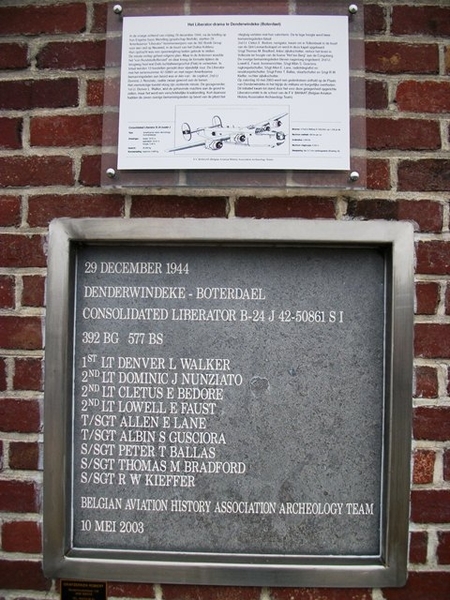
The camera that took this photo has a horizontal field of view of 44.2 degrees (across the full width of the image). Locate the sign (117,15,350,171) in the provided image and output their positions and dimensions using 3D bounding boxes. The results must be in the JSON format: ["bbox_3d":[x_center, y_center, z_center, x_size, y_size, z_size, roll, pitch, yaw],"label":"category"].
[{"bbox_3d":[0.017,-0.384,1.023,0.425,0.297,0.015,1,-4,1],"label":"sign"}]

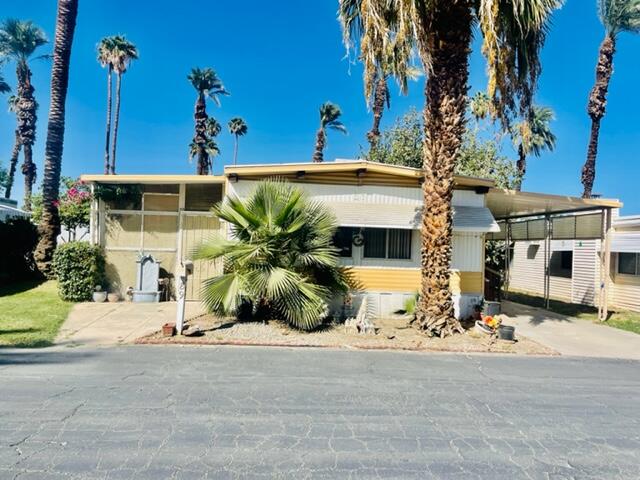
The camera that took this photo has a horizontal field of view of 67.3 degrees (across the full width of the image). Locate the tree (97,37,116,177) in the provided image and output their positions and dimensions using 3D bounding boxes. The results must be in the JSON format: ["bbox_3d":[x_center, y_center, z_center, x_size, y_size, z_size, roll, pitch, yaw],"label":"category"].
[{"bbox_3d":[-20.615,-9.060,46.398,2.500,21.060,2.500,1,-1,-5],"label":"tree"}]

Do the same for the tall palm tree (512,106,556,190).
[{"bbox_3d":[13.261,-3.103,29.949,2.800,10.460,2.800,1,-1,-5],"label":"tall palm tree"}]

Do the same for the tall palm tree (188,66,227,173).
[{"bbox_3d":[-7.817,-5.131,32.934,2.800,13.560,2.700,1,-1,-5],"label":"tall palm tree"}]

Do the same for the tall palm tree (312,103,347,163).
[{"bbox_3d":[0.585,-3.795,32.945,2.400,11.290,2.400,1,-1,-5],"label":"tall palm tree"}]

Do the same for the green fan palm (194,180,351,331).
[{"bbox_3d":[-0.957,0.225,9.337,3.000,2.730,2.750,1,-1,-5],"label":"green fan palm"}]

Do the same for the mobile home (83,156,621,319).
[{"bbox_3d":[-0.018,0.091,14.836,11.800,3.150,11.000,1,-1,-5],"label":"mobile home"}]

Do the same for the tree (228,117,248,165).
[{"bbox_3d":[-11.108,-7.411,64.910,2.600,18.580,2.600,1,-1,-5],"label":"tree"}]

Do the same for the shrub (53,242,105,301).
[{"bbox_3d":[-6.021,0.777,11.993,1.300,1.430,1.300,1,-1,-5],"label":"shrub"}]

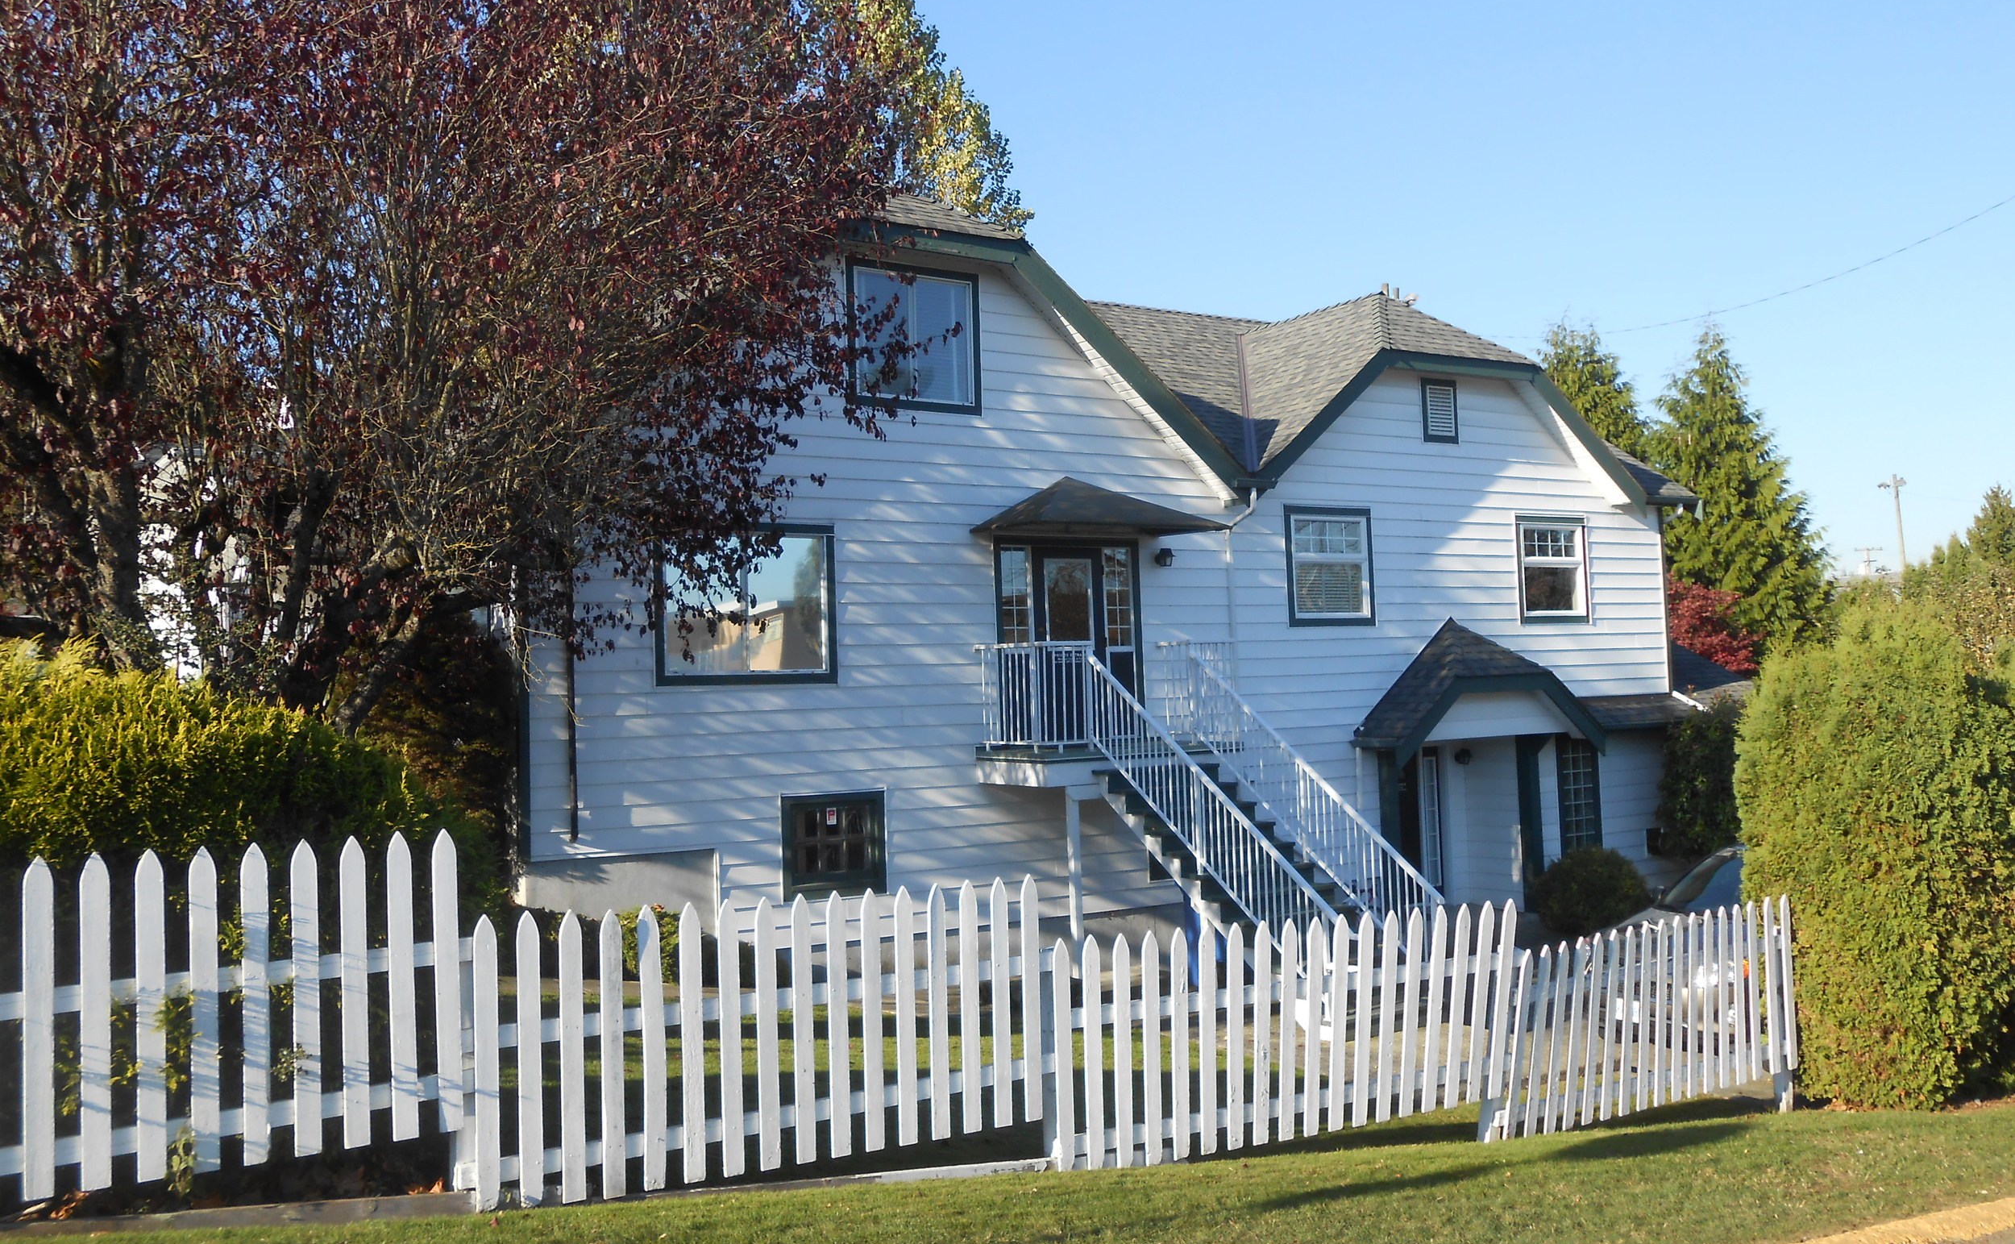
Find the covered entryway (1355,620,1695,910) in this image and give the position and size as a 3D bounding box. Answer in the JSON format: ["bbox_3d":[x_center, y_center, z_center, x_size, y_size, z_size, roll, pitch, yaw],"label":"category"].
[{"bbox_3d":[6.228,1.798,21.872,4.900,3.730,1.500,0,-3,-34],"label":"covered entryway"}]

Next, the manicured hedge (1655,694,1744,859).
[{"bbox_3d":[9.016,2.087,22.598,1.360,2.321,1.200,0,-3,-34],"label":"manicured hedge"}]

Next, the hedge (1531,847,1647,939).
[{"bbox_3d":[6.827,3.112,20.502,1.380,0.956,1.380,0,-3,-34],"label":"hedge"}]

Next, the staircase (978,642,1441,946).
[{"bbox_3d":[2.011,1.830,16.455,2.510,3.420,4.500,0,-3,-34],"label":"staircase"}]

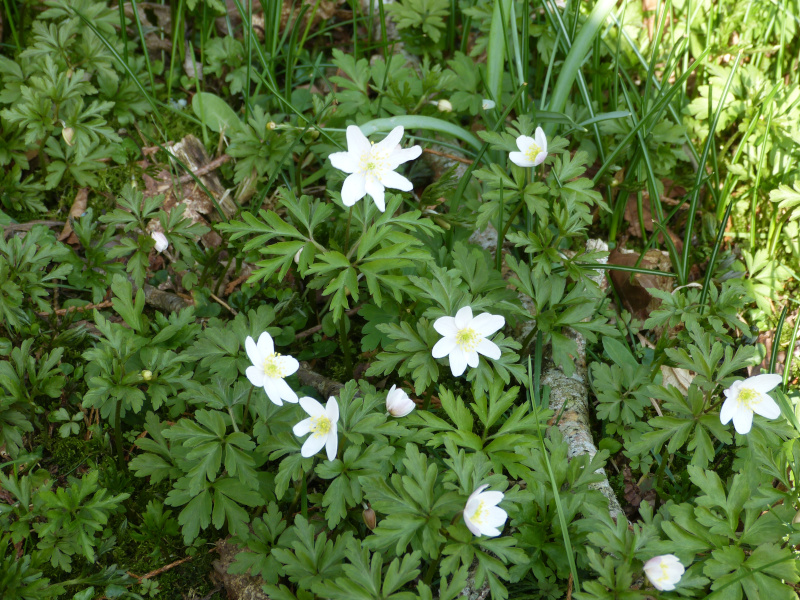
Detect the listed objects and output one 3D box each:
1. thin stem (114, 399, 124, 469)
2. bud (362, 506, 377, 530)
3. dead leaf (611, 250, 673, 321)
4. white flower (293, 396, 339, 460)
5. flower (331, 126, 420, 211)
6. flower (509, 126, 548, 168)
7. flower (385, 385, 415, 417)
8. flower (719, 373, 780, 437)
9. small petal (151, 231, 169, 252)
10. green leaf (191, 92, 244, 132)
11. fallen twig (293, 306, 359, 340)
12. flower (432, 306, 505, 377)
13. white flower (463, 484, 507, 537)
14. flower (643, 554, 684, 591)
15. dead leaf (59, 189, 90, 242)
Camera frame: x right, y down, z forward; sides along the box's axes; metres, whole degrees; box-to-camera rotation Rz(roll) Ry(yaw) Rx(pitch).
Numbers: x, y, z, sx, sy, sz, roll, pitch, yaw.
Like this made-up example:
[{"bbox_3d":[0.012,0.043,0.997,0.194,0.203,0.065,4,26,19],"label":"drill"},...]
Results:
[{"bbox_3d":[-0.134,0.064,1.209,0.003,0.048,0.003,3,40,0],"label":"thin stem"},{"bbox_3d":[-0.015,0.104,1.200,0.007,0.013,0.007,-10,27,3],"label":"bud"},{"bbox_3d":[0.134,-0.008,1.400,0.037,0.015,0.046,0,56,0],"label":"dead leaf"},{"bbox_3d":[-0.037,0.058,1.129,0.030,0.030,0.013,33,5,33],"label":"white flower"},{"bbox_3d":[-0.012,-0.063,1.200,0.043,0.014,0.042,0,76,0],"label":"flower"},{"bbox_3d":[0.070,-0.084,1.380,0.023,0.019,0.022,0,56,14],"label":"flower"},{"bbox_3d":[0.000,0.046,1.143,0.013,0.013,0.015,34,85,0],"label":"flower"},{"bbox_3d":[0.170,0.050,1.220,0.034,0.016,0.033,0,78,-24],"label":"flower"},{"bbox_3d":[-0.130,-0.032,1.360,0.009,0.013,0.009,-20,21,6],"label":"small petal"},{"bbox_3d":[-0.101,-0.104,1.407,0.020,0.006,0.042,-41,64,-16],"label":"green leaf"},{"bbox_3d":[-0.037,0.011,1.300,0.043,0.004,0.004,-25,46,-19],"label":"fallen twig"},{"bbox_3d":[0.034,0.021,1.260,0.036,0.013,0.036,0,76,2],"label":"flower"},{"bbox_3d":[0.037,0.092,1.104,0.017,0.024,0.024,-12,24,46],"label":"white flower"},{"bbox_3d":[0.122,0.127,1.170,0.020,0.018,0.018,-8,-5,43],"label":"flower"},{"bbox_3d":[-0.177,-0.045,1.361,0.014,0.010,0.040,13,63,15],"label":"dead leaf"}]

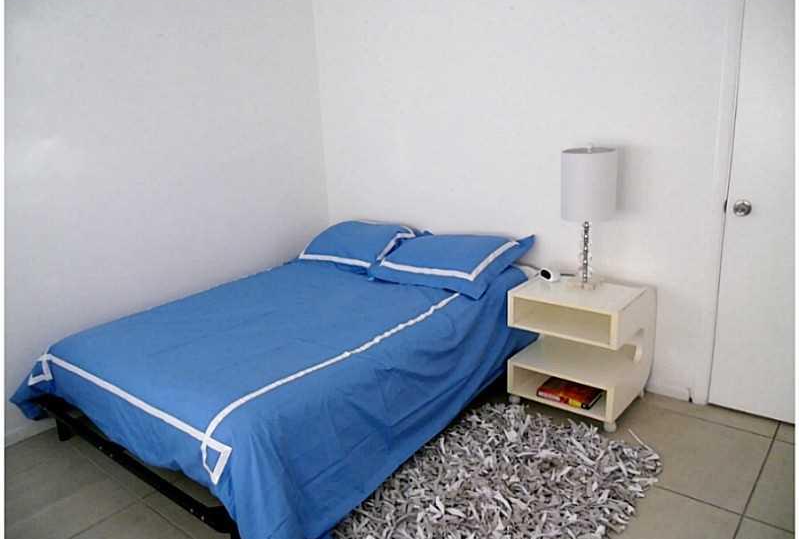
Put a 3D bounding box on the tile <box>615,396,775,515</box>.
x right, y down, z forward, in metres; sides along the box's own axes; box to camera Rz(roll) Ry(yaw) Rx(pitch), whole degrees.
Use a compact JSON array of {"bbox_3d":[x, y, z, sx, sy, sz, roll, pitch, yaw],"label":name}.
[{"bbox_3d":[1.141,0.736,2.568,0.604,0.012,0.604,10,21,38],"label":"tile"}]

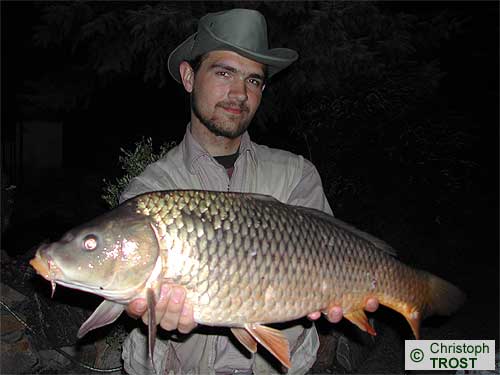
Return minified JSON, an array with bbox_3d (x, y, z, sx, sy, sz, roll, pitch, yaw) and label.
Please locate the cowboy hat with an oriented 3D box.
[{"bbox_3d":[-0.039,-0.297,1.155,0.280,0.130,0.310,13,-4,-19],"label":"cowboy hat"}]

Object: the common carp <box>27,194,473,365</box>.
[{"bbox_3d":[0.030,0.125,0.765,0.645,0.225,0.140,8,-12,-18],"label":"common carp"}]

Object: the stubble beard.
[{"bbox_3d":[-0.061,-0.144,1.100,0.125,0.095,0.085,12,-3,-20],"label":"stubble beard"}]

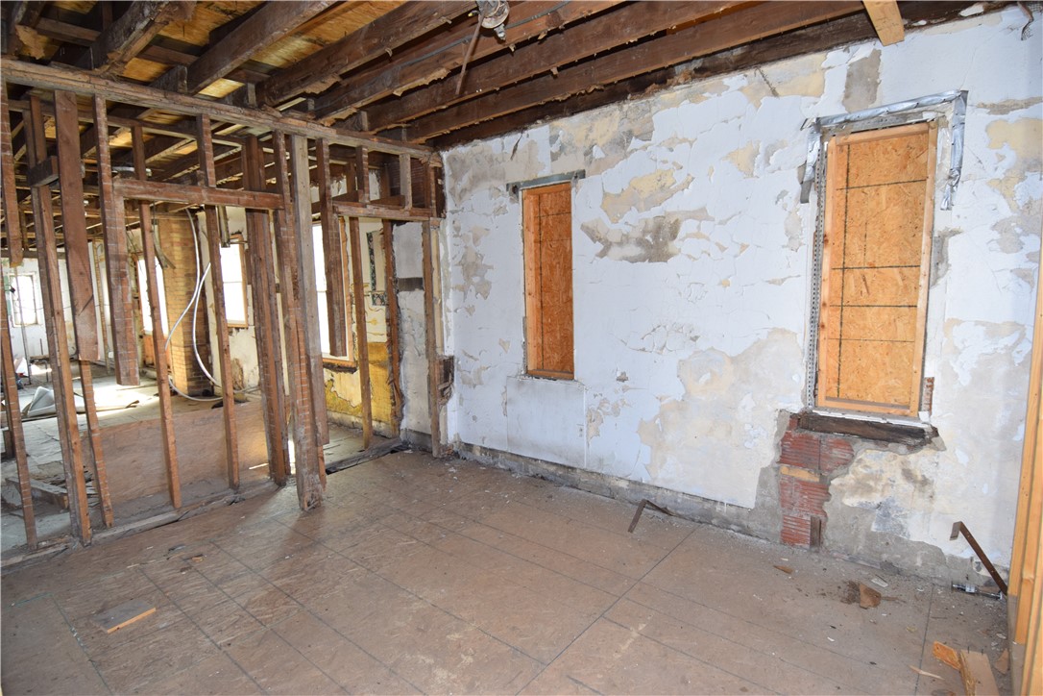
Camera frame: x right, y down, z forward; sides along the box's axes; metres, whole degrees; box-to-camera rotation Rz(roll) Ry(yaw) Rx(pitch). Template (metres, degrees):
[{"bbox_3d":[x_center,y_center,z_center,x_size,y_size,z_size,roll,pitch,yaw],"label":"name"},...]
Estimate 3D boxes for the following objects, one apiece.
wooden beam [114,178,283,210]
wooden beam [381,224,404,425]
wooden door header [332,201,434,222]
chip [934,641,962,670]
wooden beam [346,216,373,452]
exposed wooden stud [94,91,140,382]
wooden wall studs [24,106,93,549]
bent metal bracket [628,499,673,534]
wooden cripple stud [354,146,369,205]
[{"bbox_3d":[-1.998,-0.959,3.312,0.100,0.100,0.942,4,10,39],"label":"wooden beam"},{"bbox_3d":[-1.288,-0.162,5.185,0.100,2.170,0.055,4,8,39],"label":"wooden beam"},{"bbox_3d":[-1.143,-1.120,4.306,0.100,0.105,0.960,5,12,40],"label":"wooden door header"},{"bbox_3d":[1.805,1.301,2.213,0.092,0.016,0.145,5,9,42],"label":"chip"},{"bbox_3d":[-1.507,-0.115,4.921,0.100,2.215,0.053,4,8,39],"label":"wooden beam"},{"bbox_3d":[-2.378,-0.601,3.067,0.100,1.650,0.085,3,7,39],"label":"exposed wooden stud"},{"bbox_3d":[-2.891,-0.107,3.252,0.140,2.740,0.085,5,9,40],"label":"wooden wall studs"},{"bbox_3d":[0.873,1.085,3.498,0.410,0.190,0.050,-6,8,-34],"label":"bent metal bracket"},{"bbox_3d":[-1.314,-1.415,4.304,0.095,0.480,0.050,3,8,39],"label":"wooden cripple stud"}]

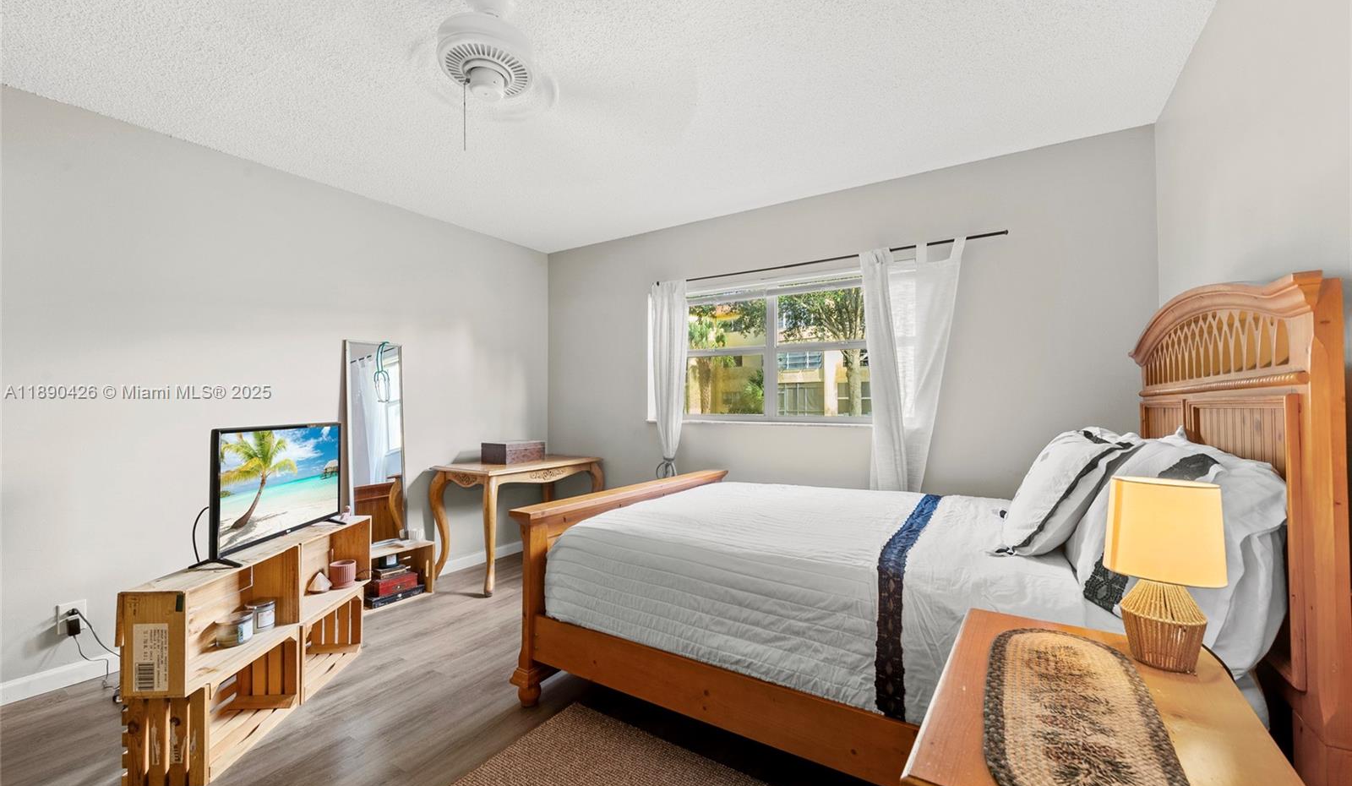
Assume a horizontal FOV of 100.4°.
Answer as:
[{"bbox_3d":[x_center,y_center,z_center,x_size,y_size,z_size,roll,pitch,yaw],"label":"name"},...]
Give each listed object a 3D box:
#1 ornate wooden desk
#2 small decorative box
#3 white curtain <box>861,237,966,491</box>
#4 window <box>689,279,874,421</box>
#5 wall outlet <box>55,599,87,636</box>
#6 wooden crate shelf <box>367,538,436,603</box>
[{"bbox_3d":[-1.101,0.869,4.020,0.580,0.750,1.060,-1,-1,31],"label":"ornate wooden desk"},{"bbox_3d":[-1.169,0.427,4.061,0.245,0.137,0.350,-1,-1,31],"label":"small decorative box"},{"bbox_3d":[1.275,0.057,3.033,0.530,1.730,0.120,-1,-1,34],"label":"white curtain"},{"bbox_3d":[0.582,-0.262,3.657,1.820,0.920,0.100,-1,-1,34],"label":"window"},{"bbox_3d":[-2.517,0.938,2.349,0.012,0.122,0.080,-1,-1,31],"label":"wall outlet"},{"bbox_3d":[-1.713,1.082,3.344,0.240,0.307,0.457,-1,-1,31],"label":"wooden crate shelf"}]

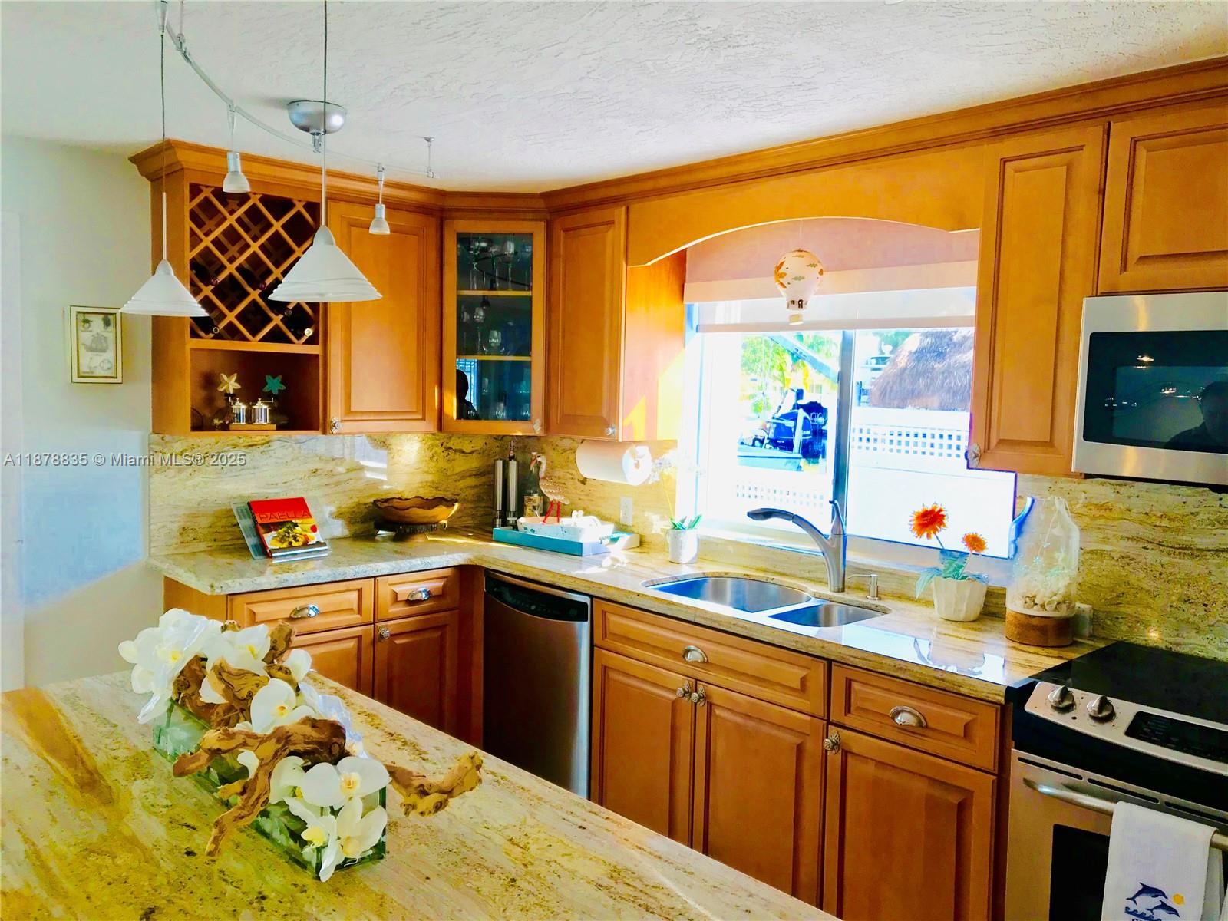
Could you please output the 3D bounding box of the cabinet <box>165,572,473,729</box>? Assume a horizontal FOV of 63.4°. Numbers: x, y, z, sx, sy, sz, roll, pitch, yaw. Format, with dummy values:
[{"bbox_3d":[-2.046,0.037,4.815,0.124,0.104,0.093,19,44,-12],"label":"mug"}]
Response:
[{"bbox_3d":[-1.101,0.815,3.713,0.911,0.845,0.577,-2,6,-43],"label":"cabinet"}]

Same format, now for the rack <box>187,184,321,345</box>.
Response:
[{"bbox_3d":[-1.333,-0.676,3.544,0.463,0.515,0.309,-2,6,-42],"label":"rack"}]

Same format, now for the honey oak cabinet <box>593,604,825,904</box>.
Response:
[{"bbox_3d":[0.461,0.896,3.172,0.622,0.845,0.925,-2,6,-43],"label":"honey oak cabinet"}]

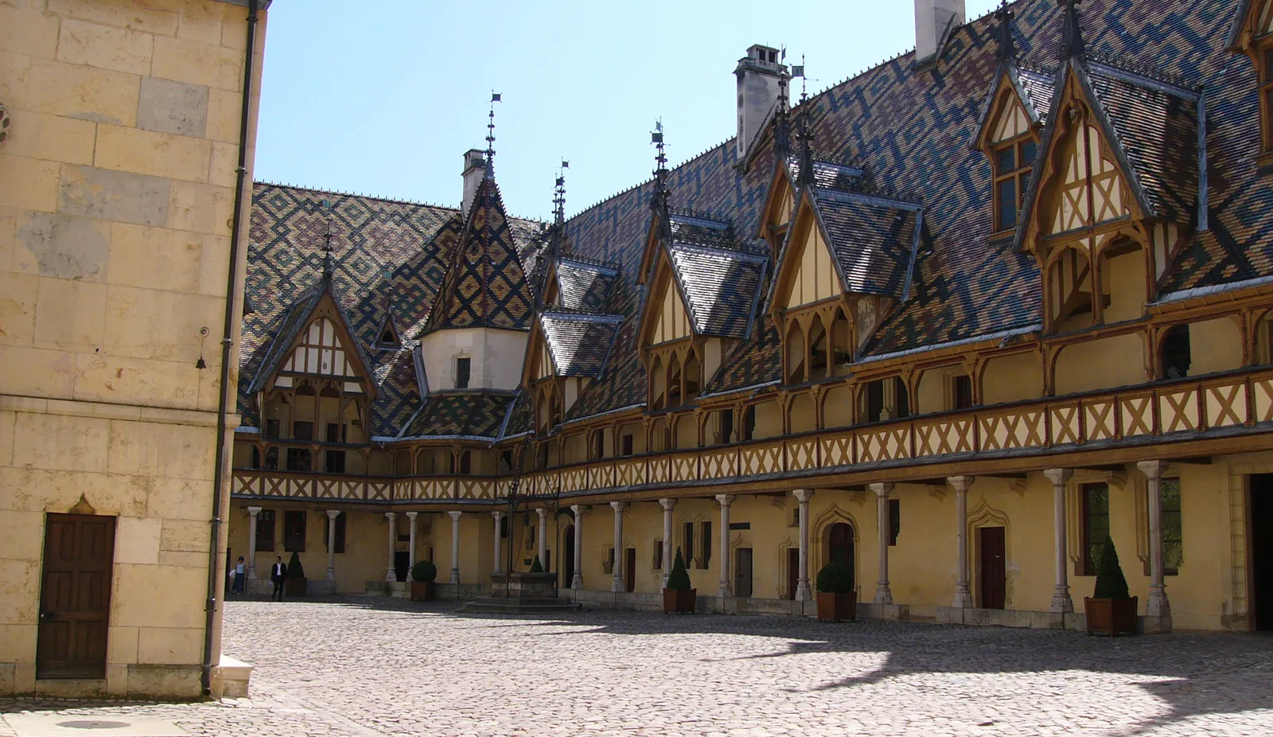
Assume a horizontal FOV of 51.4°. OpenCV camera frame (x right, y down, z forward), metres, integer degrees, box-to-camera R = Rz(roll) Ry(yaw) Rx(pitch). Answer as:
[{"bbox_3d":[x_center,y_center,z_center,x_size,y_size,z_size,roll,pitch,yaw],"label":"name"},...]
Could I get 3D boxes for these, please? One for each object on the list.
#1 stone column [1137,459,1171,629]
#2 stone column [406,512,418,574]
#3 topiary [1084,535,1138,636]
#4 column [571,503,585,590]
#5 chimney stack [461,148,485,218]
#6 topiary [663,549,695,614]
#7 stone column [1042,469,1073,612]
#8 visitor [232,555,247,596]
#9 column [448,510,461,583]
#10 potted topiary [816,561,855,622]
[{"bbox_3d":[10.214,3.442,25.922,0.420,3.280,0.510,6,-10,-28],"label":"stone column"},{"bbox_3d":[-10.635,8.470,62.668,0.510,3.250,0.510,6,-10,-28],"label":"stone column"},{"bbox_3d":[9.287,4.234,25.892,0.700,1.940,0.700,6,-10,-28],"label":"topiary"},{"bbox_3d":[-2.323,7.098,52.585,0.510,3.250,0.510,1,-9,0],"label":"column"},{"bbox_3d":[-9.330,-10.484,76.200,1.000,4.201,1.400,6,-10,-28],"label":"chimney stack"},{"bbox_3d":[1.415,6.876,43.000,0.770,2.125,0.770,6,-10,-28],"label":"topiary"},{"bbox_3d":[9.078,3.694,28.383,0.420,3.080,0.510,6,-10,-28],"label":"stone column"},{"bbox_3d":[-17.753,9.273,59.200,0.580,1.692,0.400,2,-9,-8],"label":"visitor"},{"bbox_3d":[-8.312,8.207,60.632,0.510,3.250,0.510,6,-10,-28],"label":"column"},{"bbox_3d":[5.262,5.871,34.800,0.870,1.520,0.870,6,-10,-28],"label":"potted topiary"}]

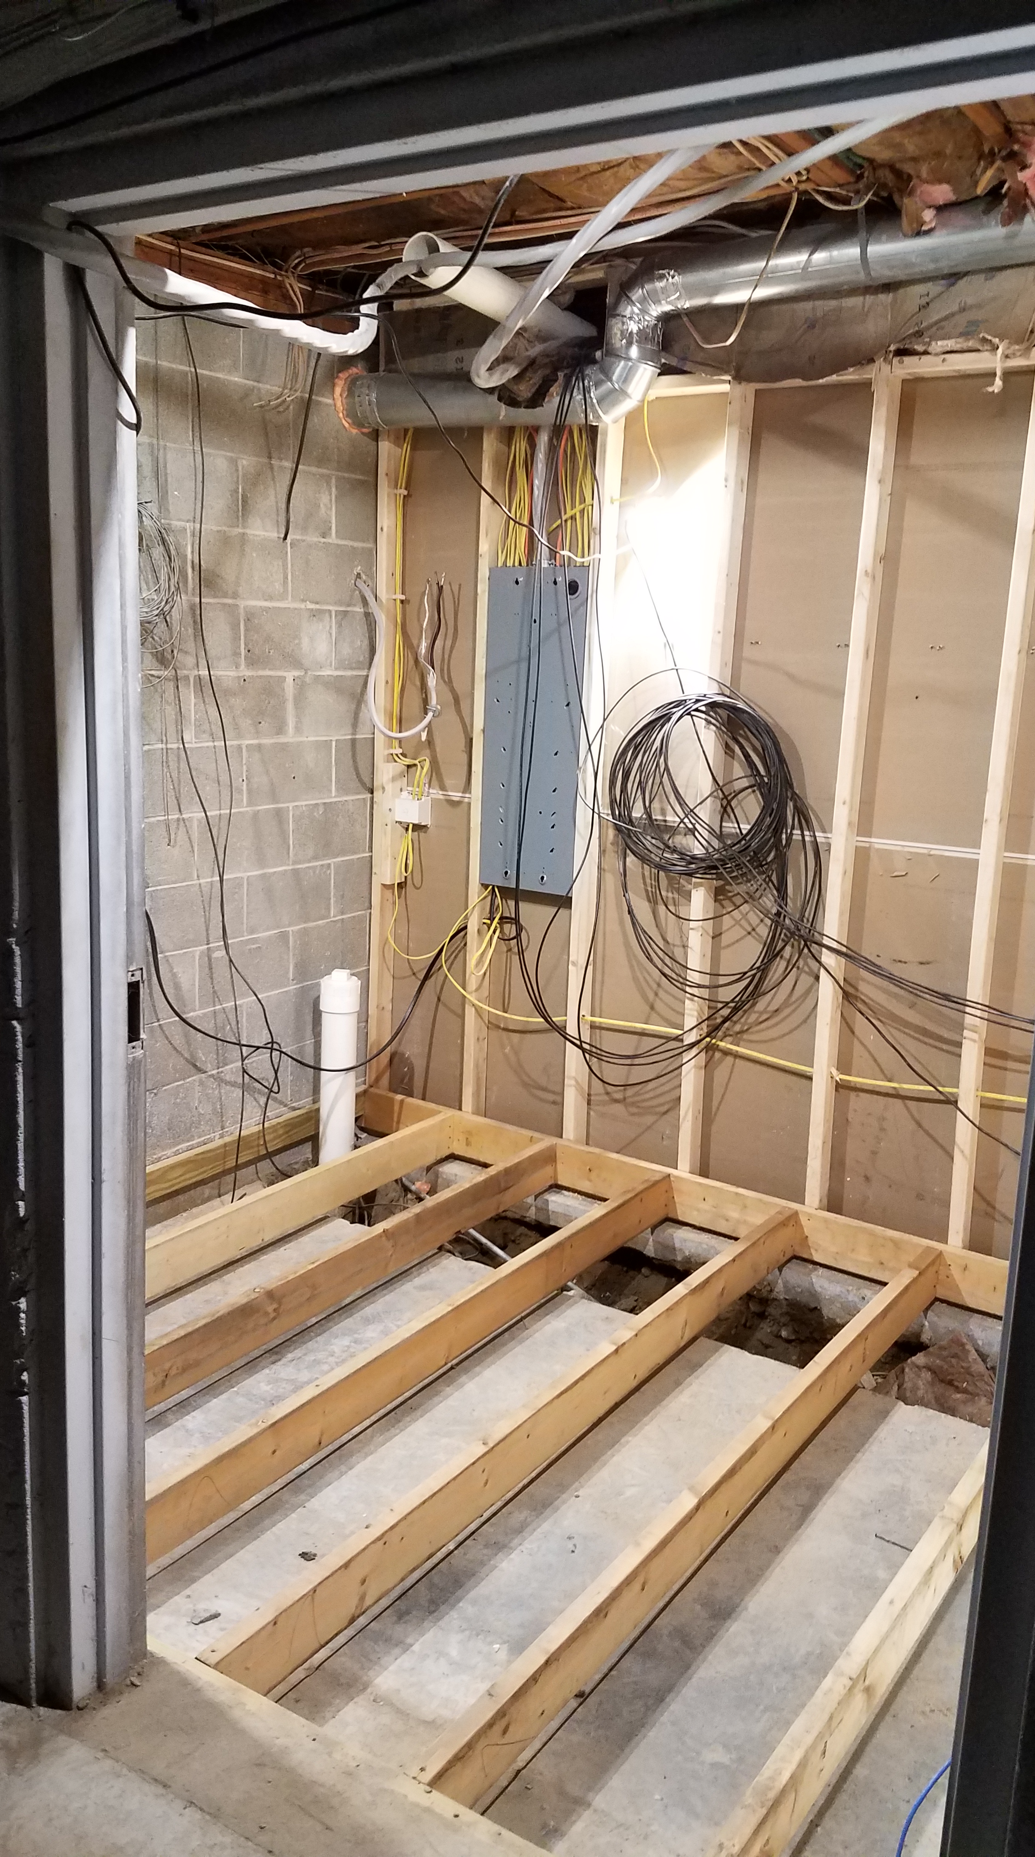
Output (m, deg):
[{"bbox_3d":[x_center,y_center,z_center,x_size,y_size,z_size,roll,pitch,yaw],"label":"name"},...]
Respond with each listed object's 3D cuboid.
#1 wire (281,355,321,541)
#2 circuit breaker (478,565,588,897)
[{"bbox_3d":[-0.625,-1.393,4.057,0.160,0.510,0.045,10,14,33],"label":"wire"},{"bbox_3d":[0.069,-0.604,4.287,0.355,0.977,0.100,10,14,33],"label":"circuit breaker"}]

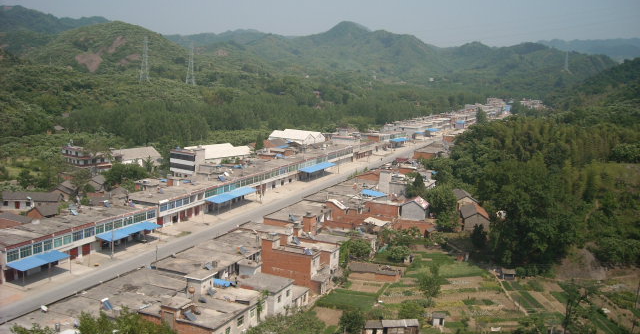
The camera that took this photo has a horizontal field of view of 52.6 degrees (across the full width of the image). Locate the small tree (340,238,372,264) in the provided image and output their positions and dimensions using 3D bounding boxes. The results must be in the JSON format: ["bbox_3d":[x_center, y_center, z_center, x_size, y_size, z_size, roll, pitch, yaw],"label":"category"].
[{"bbox_3d":[9.061,20.972,163.435,7.577,6.550,7.577,1,10,0],"label":"small tree"}]

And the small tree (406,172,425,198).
[{"bbox_3d":[35.158,6.970,236.607,6.582,10.805,6.582,1,10,0],"label":"small tree"}]

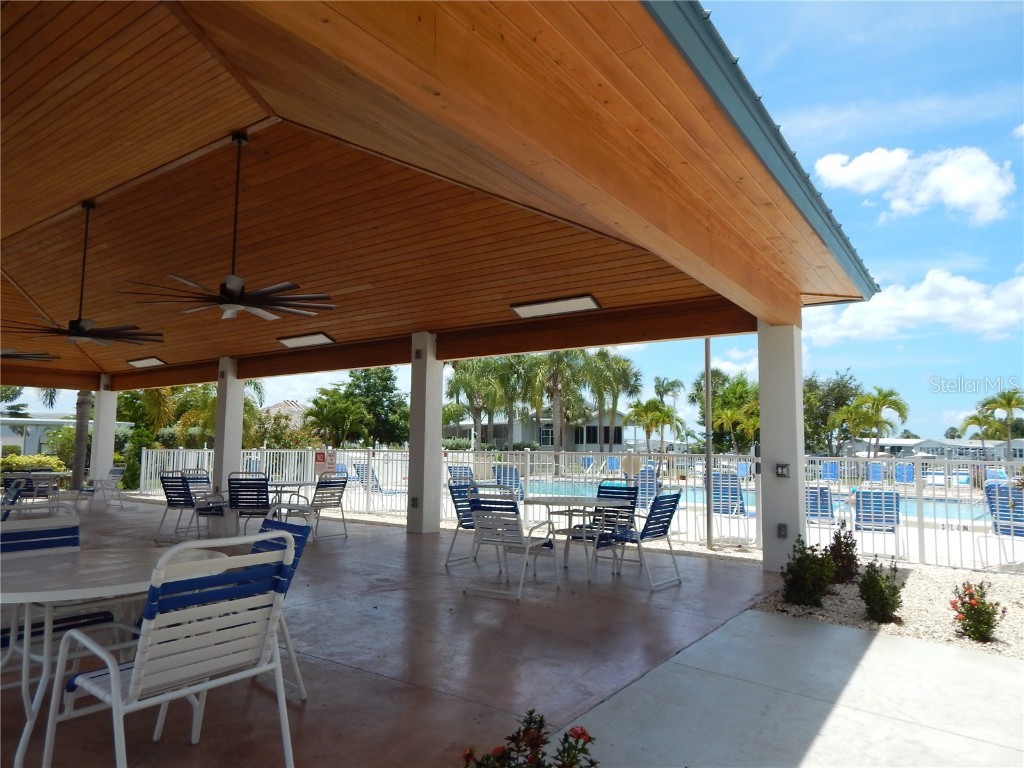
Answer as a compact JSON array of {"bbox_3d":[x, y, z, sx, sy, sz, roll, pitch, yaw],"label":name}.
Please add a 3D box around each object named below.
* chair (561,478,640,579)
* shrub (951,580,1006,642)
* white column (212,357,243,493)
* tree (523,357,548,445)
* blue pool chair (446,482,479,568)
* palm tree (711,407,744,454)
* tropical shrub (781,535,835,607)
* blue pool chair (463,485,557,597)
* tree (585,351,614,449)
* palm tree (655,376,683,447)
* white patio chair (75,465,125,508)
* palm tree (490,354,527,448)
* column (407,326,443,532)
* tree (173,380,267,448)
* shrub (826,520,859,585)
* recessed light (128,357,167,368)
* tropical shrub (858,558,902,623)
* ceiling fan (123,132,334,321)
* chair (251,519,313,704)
[{"bbox_3d":[1.011,1.506,7.076,0.593,0.941,0.714,-4,-7,36],"label":"chair"},{"bbox_3d":[3.299,1.592,4.589,0.352,0.403,0.352,-3,-7,35],"label":"shrub"},{"bbox_3d":[-5.621,0.989,12.906,0.361,2.987,0.361,-3,-7,34],"label":"white column"},{"bbox_3d":[1.405,1.636,38.962,1.900,6.867,1.900,0,-6,0],"label":"tree"},{"bbox_3d":[-0.257,1.497,7.016,0.691,0.922,0.576,-2,-6,26],"label":"blue pool chair"},{"bbox_3d":[11.303,2.831,33.849,1.850,3.325,1.850,-1,-5,18],"label":"palm tree"},{"bbox_3d":[2.460,1.554,5.394,0.420,0.570,0.420,-2,-6,24],"label":"tropical shrub"},{"bbox_3d":[0.002,1.380,5.877,0.593,0.941,0.714,-3,-7,34],"label":"blue pool chair"},{"bbox_3d":[4.862,1.441,35.700,2.000,6.956,2.000,0,-6,8],"label":"tree"},{"bbox_3d":[13.930,3.064,57.667,2.800,7.317,2.800,-1,-5,14],"label":"palm tree"},{"bbox_3d":[-8.048,1.975,12.722,0.580,0.900,0.660,-3,-6,35],"label":"white patio chair"},{"bbox_3d":[-0.147,1.549,36.950,2.400,6.623,2.400,0,-6,0],"label":"palm tree"},{"bbox_3d":[-1.322,0.730,9.929,0.346,2.984,0.346,-3,-7,35],"label":"column"},{"bbox_3d":[-9.447,1.380,20.834,3.000,3.647,3.000,3,-6,-24],"label":"tree"},{"bbox_3d":[3.236,1.644,6.416,0.330,0.577,0.330,0,-6,0],"label":"shrub"},{"bbox_3d":[-8.137,-0.465,14.503,1.240,0.050,0.330,-3,-27,35],"label":"recessed light"},{"bbox_3d":[2.819,1.572,4.959,0.320,0.459,0.320,-3,-6,29],"label":"tropical shrub"},{"bbox_3d":[-2.798,-1.654,6.569,1.971,1.869,1.971,-3,-7,35],"label":"ceiling fan"},{"bbox_3d":[-1.464,1.117,3.305,0.593,0.941,0.714,-4,-7,41],"label":"chair"}]

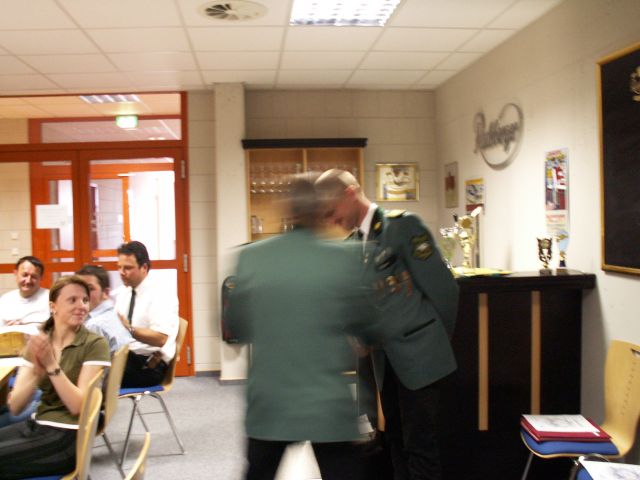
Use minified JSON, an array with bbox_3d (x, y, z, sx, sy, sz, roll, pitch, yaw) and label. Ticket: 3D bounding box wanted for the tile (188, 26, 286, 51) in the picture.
[{"bbox_3d":[-0.534,-1.297,4.160,0.615,0.020,0.615,-2,3,-6],"label":"tile"}]

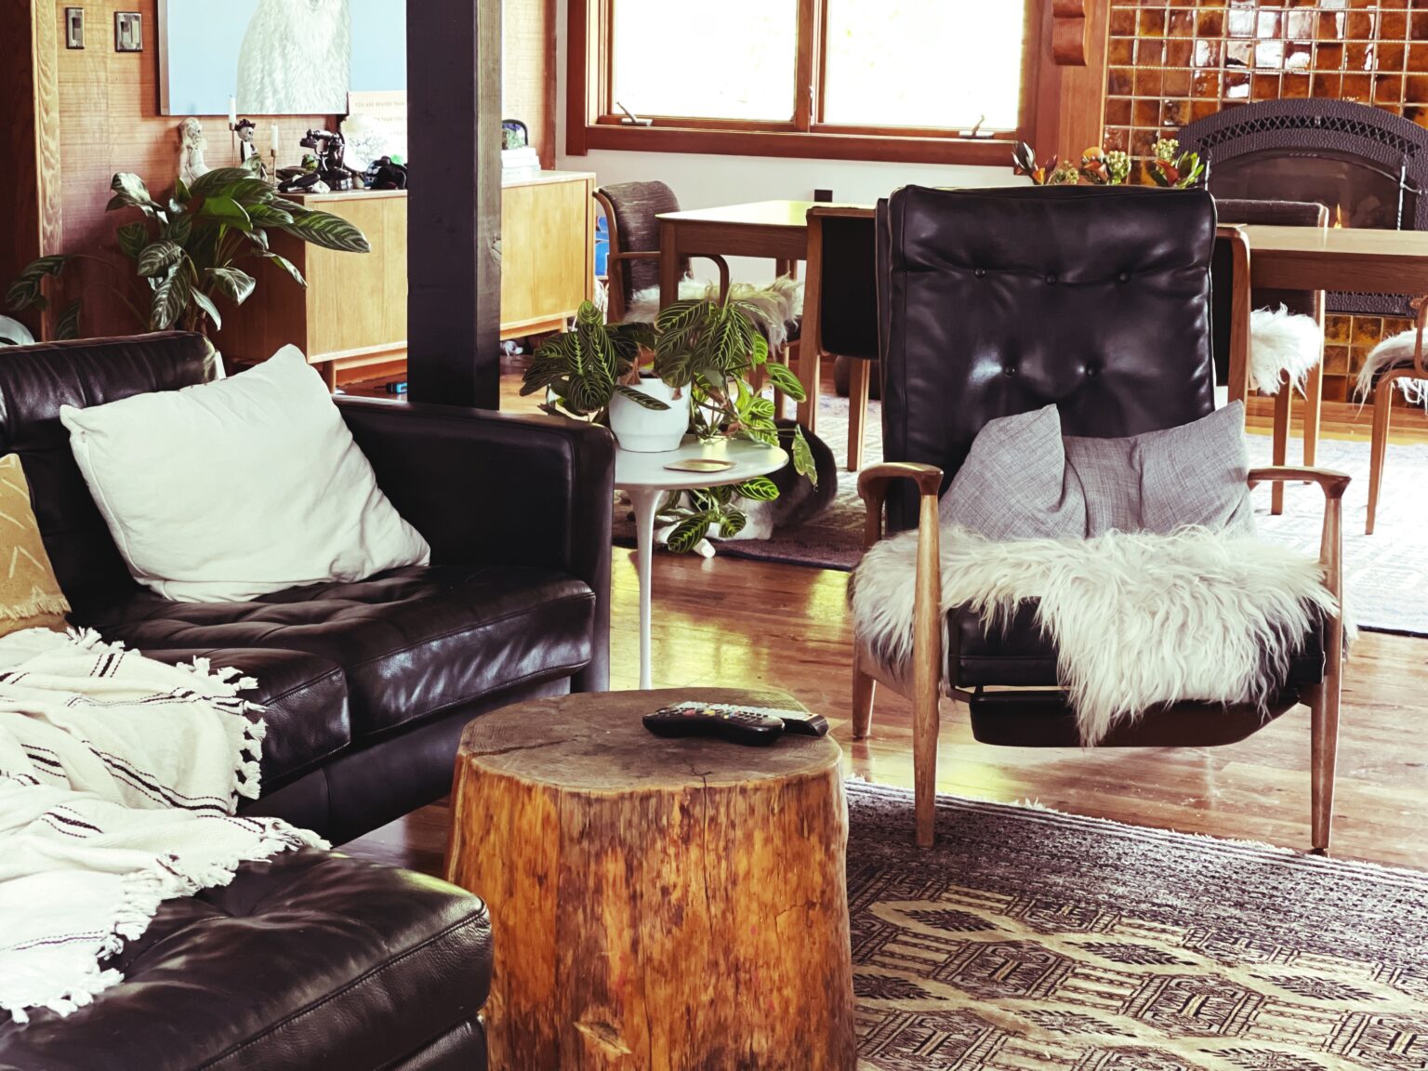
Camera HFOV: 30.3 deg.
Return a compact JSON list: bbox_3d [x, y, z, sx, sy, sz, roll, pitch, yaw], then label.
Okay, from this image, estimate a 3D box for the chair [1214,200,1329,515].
[{"bbox_3d":[1.427,-0.526,7.429,0.500,0.810,0.560,6,12,24],"label":"chair"}]

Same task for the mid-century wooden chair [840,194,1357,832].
[{"bbox_3d":[0.644,-0.064,4.487,0.710,1.000,0.840,1,11,-4],"label":"mid-century wooden chair"}]

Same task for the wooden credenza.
[{"bbox_3d":[-1.053,-0.850,9.000,0.465,0.730,1.950,6,12,24],"label":"wooden credenza"}]

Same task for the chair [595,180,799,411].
[{"bbox_3d":[0.007,-0.616,7.718,0.570,0.810,0.560,6,12,24],"label":"chair"}]

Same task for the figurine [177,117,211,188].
[{"bbox_3d":[-1.582,-1.185,8.154,0.125,0.230,0.105,6,12,24],"label":"figurine"}]

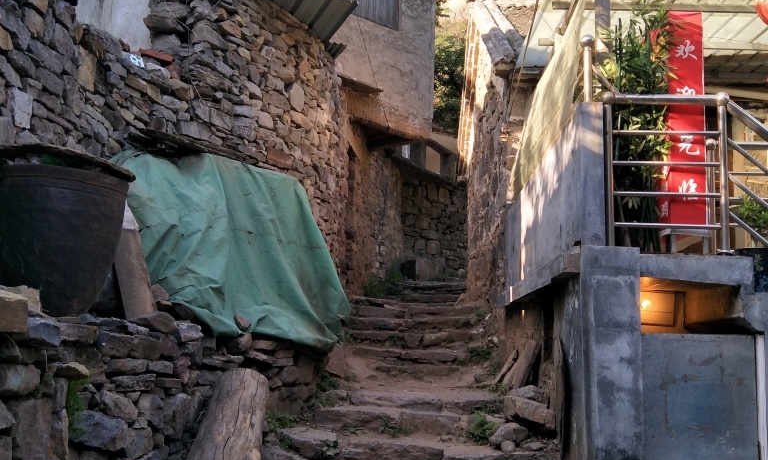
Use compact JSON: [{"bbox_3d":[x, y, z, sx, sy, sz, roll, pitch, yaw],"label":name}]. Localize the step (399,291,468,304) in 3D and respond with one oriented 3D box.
[{"bbox_3d":[0.564,0.790,8.269,0.760,0.150,0.360,1,-7,0],"label":"step"}]

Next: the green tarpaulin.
[{"bbox_3d":[-0.957,0.169,5.087,0.570,1.387,1.949,-3,-8,35],"label":"green tarpaulin"}]

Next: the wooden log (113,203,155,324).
[{"bbox_3d":[-1.480,0.203,4.156,0.170,0.712,0.150,-11,-9,-20],"label":"wooden log"}]

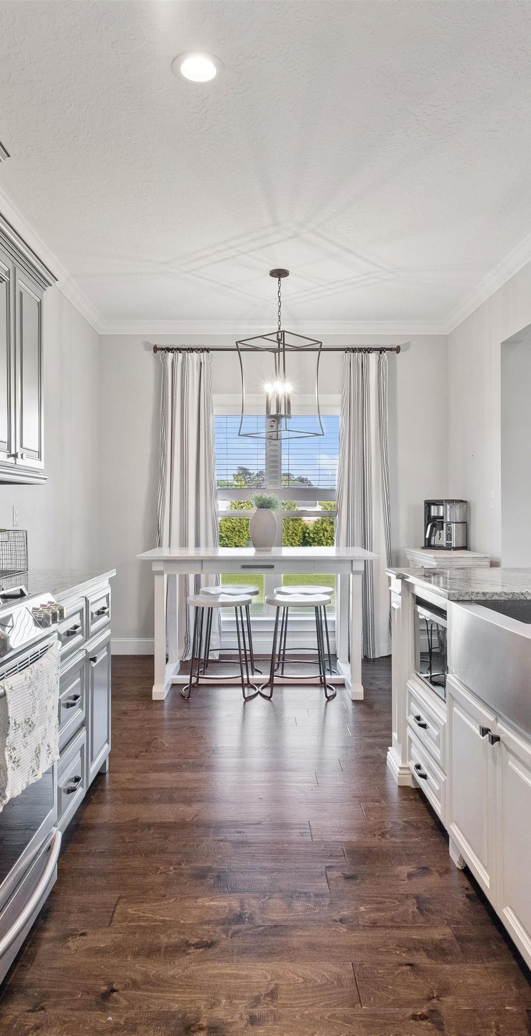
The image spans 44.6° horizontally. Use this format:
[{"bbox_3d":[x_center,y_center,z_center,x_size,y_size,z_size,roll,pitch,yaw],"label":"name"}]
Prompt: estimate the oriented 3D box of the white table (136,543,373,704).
[{"bbox_3d":[-0.045,0.692,4.380,1.510,0.905,0.730,0,1,-1],"label":"white table"}]

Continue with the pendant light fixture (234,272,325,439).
[{"bbox_3d":[0.090,-1.061,4.200,0.400,1.055,0.400,0,1,39],"label":"pendant light fixture"}]

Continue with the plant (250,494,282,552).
[{"bbox_3d":[-0.010,0.030,4.451,0.210,0.405,0.210,0,0,-1],"label":"plant"}]

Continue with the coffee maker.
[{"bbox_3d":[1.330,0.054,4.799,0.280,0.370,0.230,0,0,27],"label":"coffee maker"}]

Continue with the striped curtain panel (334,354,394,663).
[{"bbox_3d":[0.796,-0.105,5.237,0.450,2.470,0.120,0,0,-1],"label":"striped curtain panel"}]

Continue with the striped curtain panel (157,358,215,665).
[{"bbox_3d":[-0.634,-0.103,5.240,0.490,2.480,0.130,0,1,-1],"label":"striped curtain panel"}]

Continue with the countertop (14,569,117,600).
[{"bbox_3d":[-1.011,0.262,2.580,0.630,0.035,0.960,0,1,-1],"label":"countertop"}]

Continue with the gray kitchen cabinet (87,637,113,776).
[{"bbox_3d":[-0.957,0.797,2.721,0.540,0.620,0.410,0,0,-1],"label":"gray kitchen cabinet"}]

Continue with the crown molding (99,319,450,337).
[{"bbox_3d":[0.074,-1.548,5.262,2.870,0.095,0.075,0,0,-1],"label":"crown molding"}]

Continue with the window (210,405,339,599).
[{"bbox_3d":[0.075,-0.070,5.360,1.420,1.760,0.110,0,1,-1],"label":"window"}]

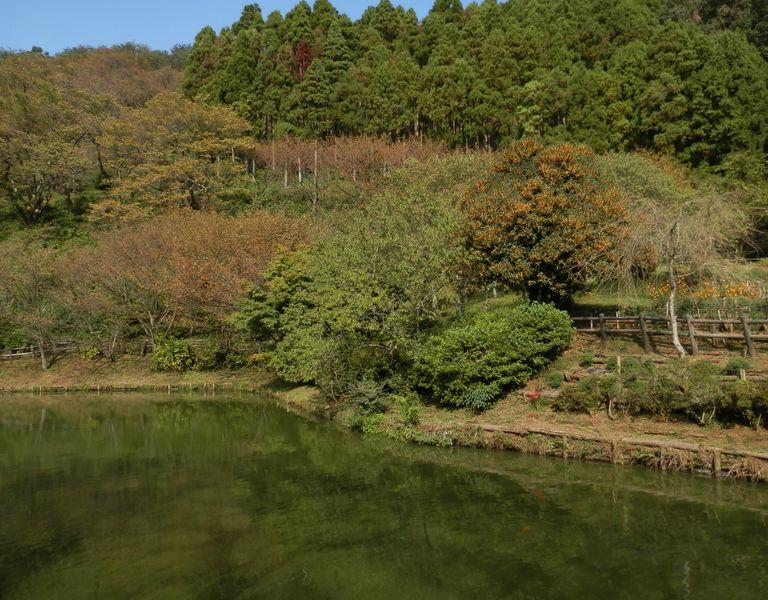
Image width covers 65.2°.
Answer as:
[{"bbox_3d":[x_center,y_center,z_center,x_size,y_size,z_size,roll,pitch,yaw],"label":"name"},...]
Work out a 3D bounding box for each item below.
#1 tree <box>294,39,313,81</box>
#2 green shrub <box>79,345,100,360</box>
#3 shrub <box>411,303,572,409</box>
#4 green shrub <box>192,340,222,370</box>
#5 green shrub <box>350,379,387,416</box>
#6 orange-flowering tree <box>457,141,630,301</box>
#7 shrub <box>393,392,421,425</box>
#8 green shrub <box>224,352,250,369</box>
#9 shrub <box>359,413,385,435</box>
[{"bbox_3d":[-12.057,-36.021,90.000,2.642,6.165,2.642,-1,-3,0],"label":"tree"},{"bbox_3d":[-17.849,3.182,36.420,1.307,0.950,1.111,-1,-3,0],"label":"green shrub"},{"bbox_3d":[3.005,1.552,16.800,4.439,2.846,3.196,-1,-3,0],"label":"shrub"},{"bbox_3d":[-10.510,3.305,35.780,1.751,1.751,1.576,-1,-3,0],"label":"green shrub"},{"bbox_3d":[-0.485,2.865,17.660,1.094,1.094,0.985,-1,-3,0],"label":"green shrub"},{"bbox_3d":[5.284,-2.567,20.160,5.589,5.458,5.589,-1,-3,0],"label":"orange-flowering tree"},{"bbox_3d":[0.584,2.817,15.600,0.712,0.814,0.641,-1,-3,0],"label":"shrub"},{"bbox_3d":[-8.665,3.578,35.540,1.507,0.927,1.281,-1,-3,0],"label":"green shrub"},{"bbox_3d":[-0.329,3.531,17.180,0.672,0.616,0.605,-1,-3,0],"label":"shrub"}]

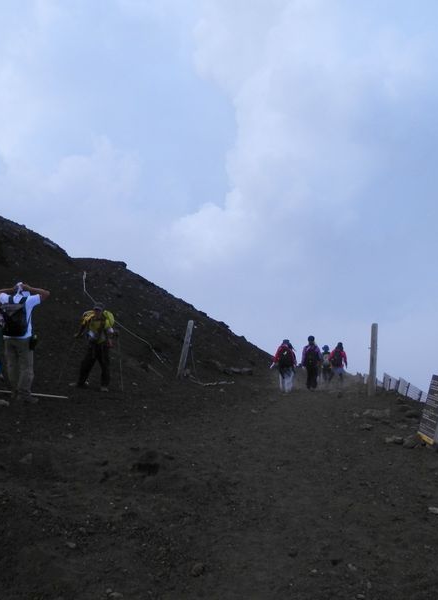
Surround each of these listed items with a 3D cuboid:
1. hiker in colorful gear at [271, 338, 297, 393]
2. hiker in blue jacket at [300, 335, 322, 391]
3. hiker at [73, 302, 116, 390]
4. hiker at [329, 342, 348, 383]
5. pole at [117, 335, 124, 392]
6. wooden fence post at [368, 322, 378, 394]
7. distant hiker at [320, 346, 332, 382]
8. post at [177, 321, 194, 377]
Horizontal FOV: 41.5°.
[{"bbox_3d":[1.927,1.942,17.000,0.680,1.600,0.520,-1,6,5],"label":"hiker in colorful gear"},{"bbox_3d":[2.818,1.919,17.600,0.600,1.650,0.480,-2,6,3],"label":"hiker in blue jacket"},{"bbox_3d":[-2.133,0.814,9.900,0.650,1.500,0.520,-3,6,-6],"label":"hiker"},{"bbox_3d":[4.633,2.442,22.400,0.640,1.600,0.500,-1,6,6],"label":"hiker"},{"bbox_3d":[-1.790,1.172,10.500,0.050,1.070,0.050,-5,5,0],"label":"pole"},{"bbox_3d":[3.061,1.184,11.500,0.135,1.450,0.135,2,6,0],"label":"wooden fence post"},{"bbox_3d":[4.344,2.583,23.500,0.520,1.550,0.460,-1,6,6],"label":"distant hiker"},{"bbox_3d":[-0.823,1.229,14.200,0.150,1.480,0.150,11,5,0],"label":"post"}]

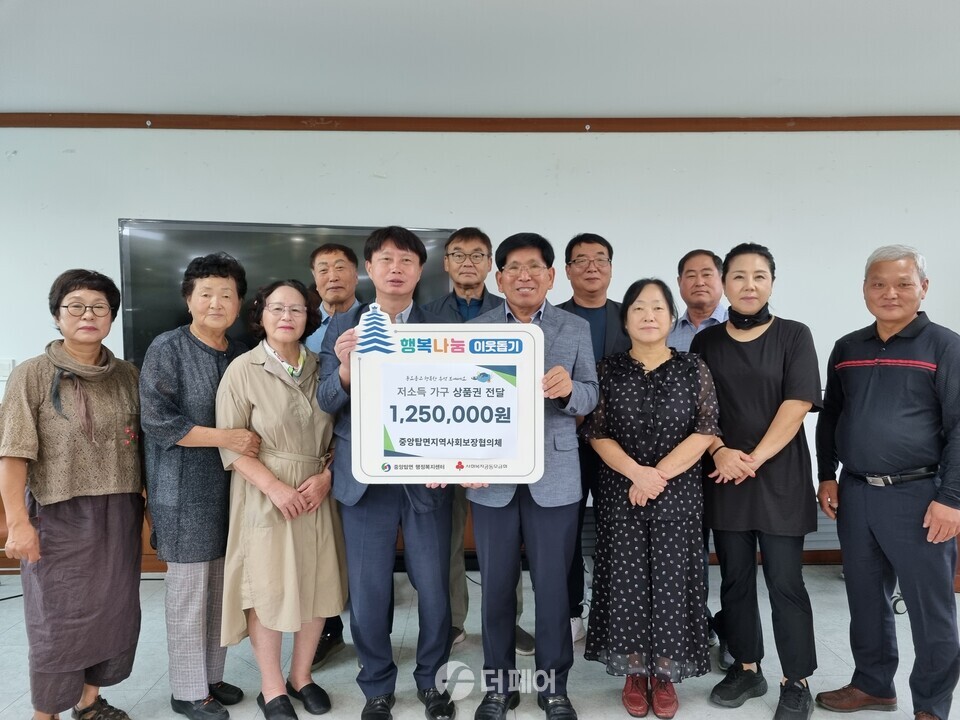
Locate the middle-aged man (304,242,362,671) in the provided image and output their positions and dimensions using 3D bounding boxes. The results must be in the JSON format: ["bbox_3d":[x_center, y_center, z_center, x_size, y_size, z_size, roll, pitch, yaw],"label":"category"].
[{"bbox_3d":[-0.590,0.363,3.005,0.500,1.701,0.320,-1,1,-9],"label":"middle-aged man"}]

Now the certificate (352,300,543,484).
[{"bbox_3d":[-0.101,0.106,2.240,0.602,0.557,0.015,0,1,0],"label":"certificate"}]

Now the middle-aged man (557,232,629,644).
[{"bbox_3d":[0.470,0.333,3.054,0.500,1.742,0.320,0,1,7],"label":"middle-aged man"}]

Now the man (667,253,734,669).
[{"bbox_3d":[0.937,0.369,3.005,0.500,1.664,0.320,0,1,12],"label":"man"}]

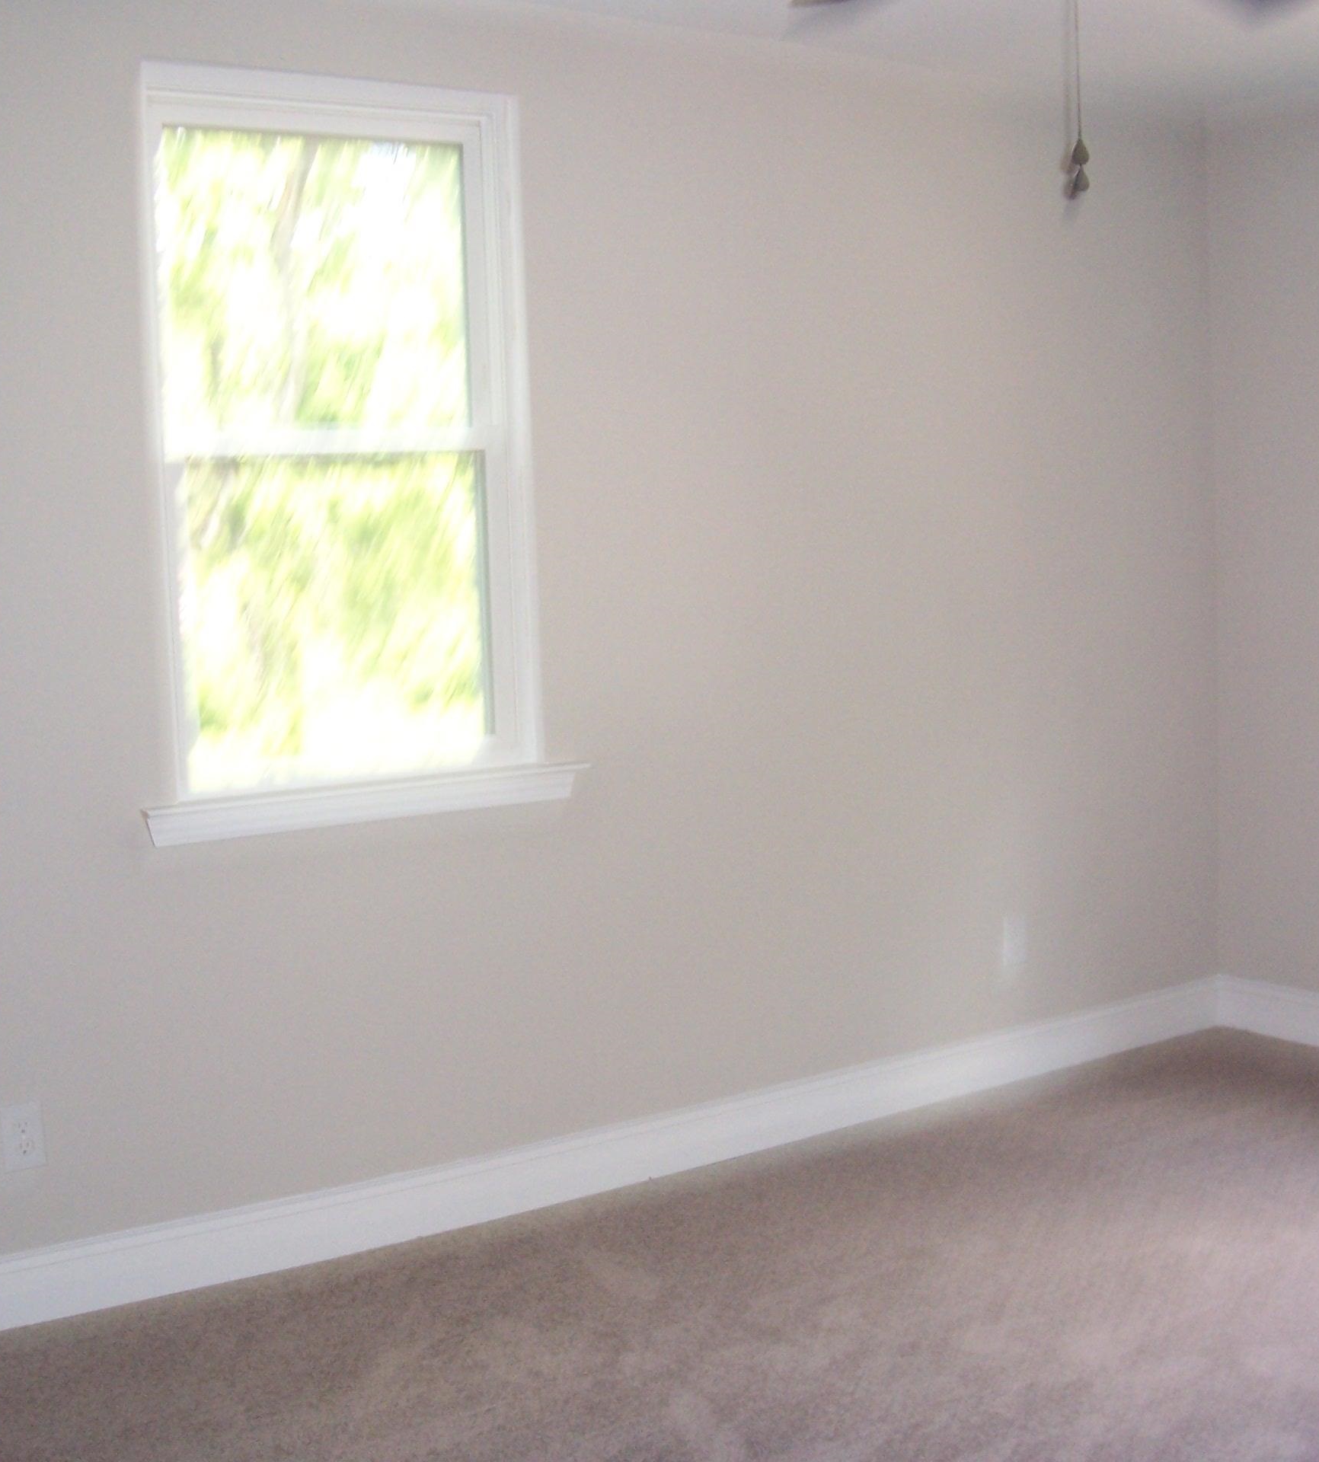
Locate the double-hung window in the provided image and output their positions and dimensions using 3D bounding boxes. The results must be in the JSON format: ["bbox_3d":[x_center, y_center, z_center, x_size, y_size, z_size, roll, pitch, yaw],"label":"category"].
[{"bbox_3d":[-0.571,-0.511,3.569,0.914,1.369,0.100,-6,6,-33],"label":"double-hung window"}]

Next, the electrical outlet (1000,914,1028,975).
[{"bbox_3d":[0.855,0.505,4.602,0.073,0.117,0.010,-6,6,-33],"label":"electrical outlet"}]

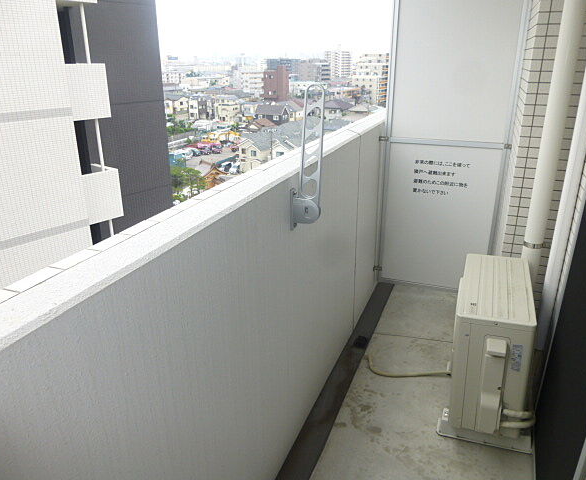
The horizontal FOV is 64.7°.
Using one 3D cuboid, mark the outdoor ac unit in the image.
[{"bbox_3d":[0.938,0.477,2.191,0.320,0.590,0.700,7,23,20],"label":"outdoor ac unit"}]

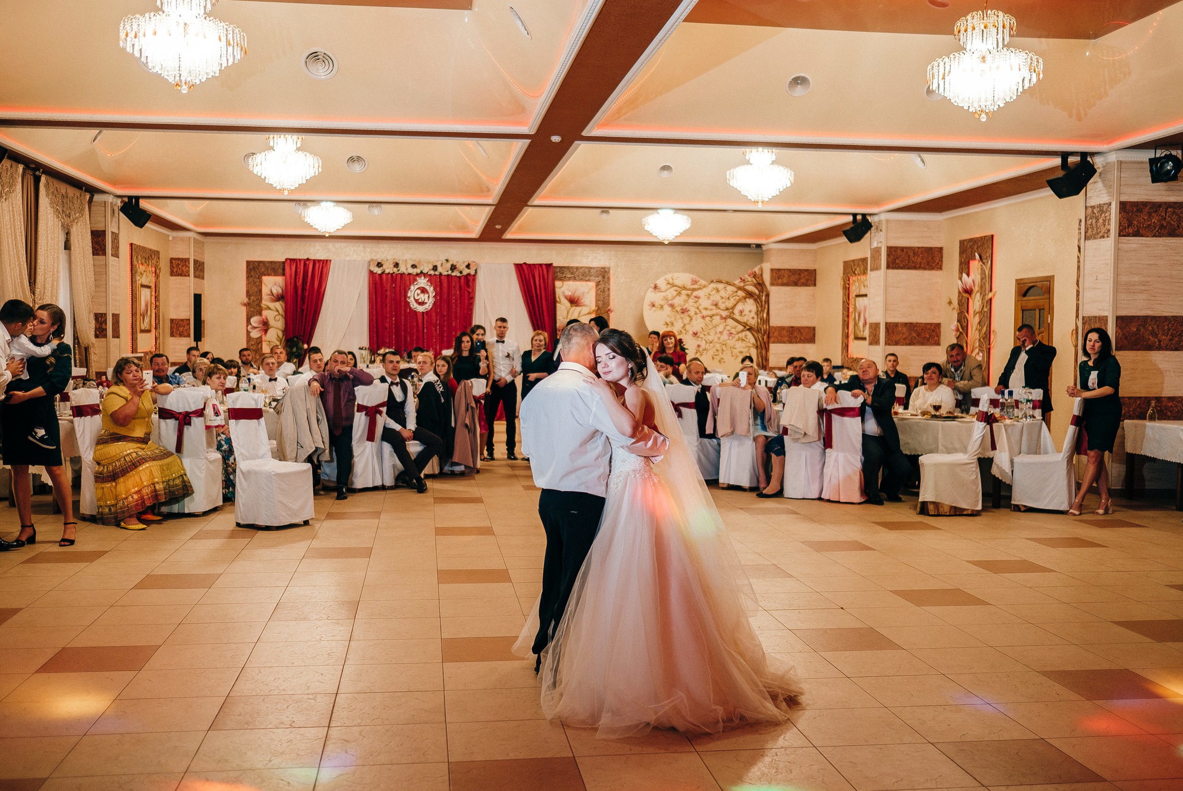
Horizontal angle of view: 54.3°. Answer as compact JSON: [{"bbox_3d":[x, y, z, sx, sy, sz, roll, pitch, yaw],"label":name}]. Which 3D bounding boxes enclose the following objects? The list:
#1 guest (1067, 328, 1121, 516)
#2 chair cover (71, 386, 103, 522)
[{"bbox_3d":[4.460,0.226,10.219,0.460,1.650,0.380,2,3,25],"label":"guest"},{"bbox_3d":[-4.020,0.478,9.780,0.600,1.050,0.450,1,3,11],"label":"chair cover"}]

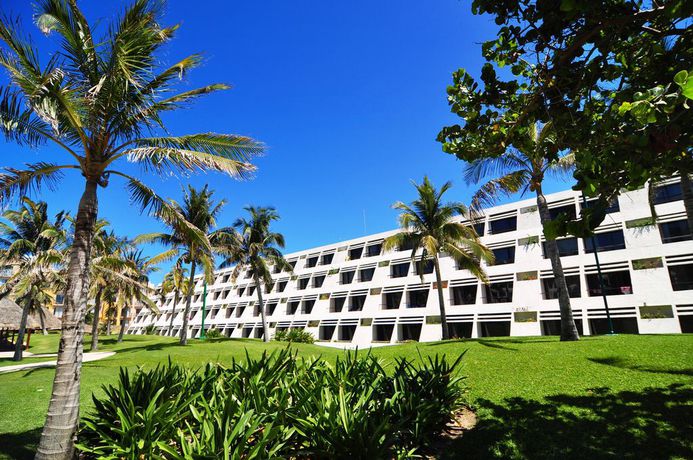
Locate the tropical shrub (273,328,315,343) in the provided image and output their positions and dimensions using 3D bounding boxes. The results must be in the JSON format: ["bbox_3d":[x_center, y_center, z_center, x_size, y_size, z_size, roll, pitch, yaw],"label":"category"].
[{"bbox_3d":[-4.467,8.888,29.161,3.540,1.130,2.650,0,-17,0],"label":"tropical shrub"}]

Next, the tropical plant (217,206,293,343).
[{"bbox_3d":[-6.520,2.802,23.846,5.390,9.420,5.390,0,-17,0],"label":"tropical plant"}]

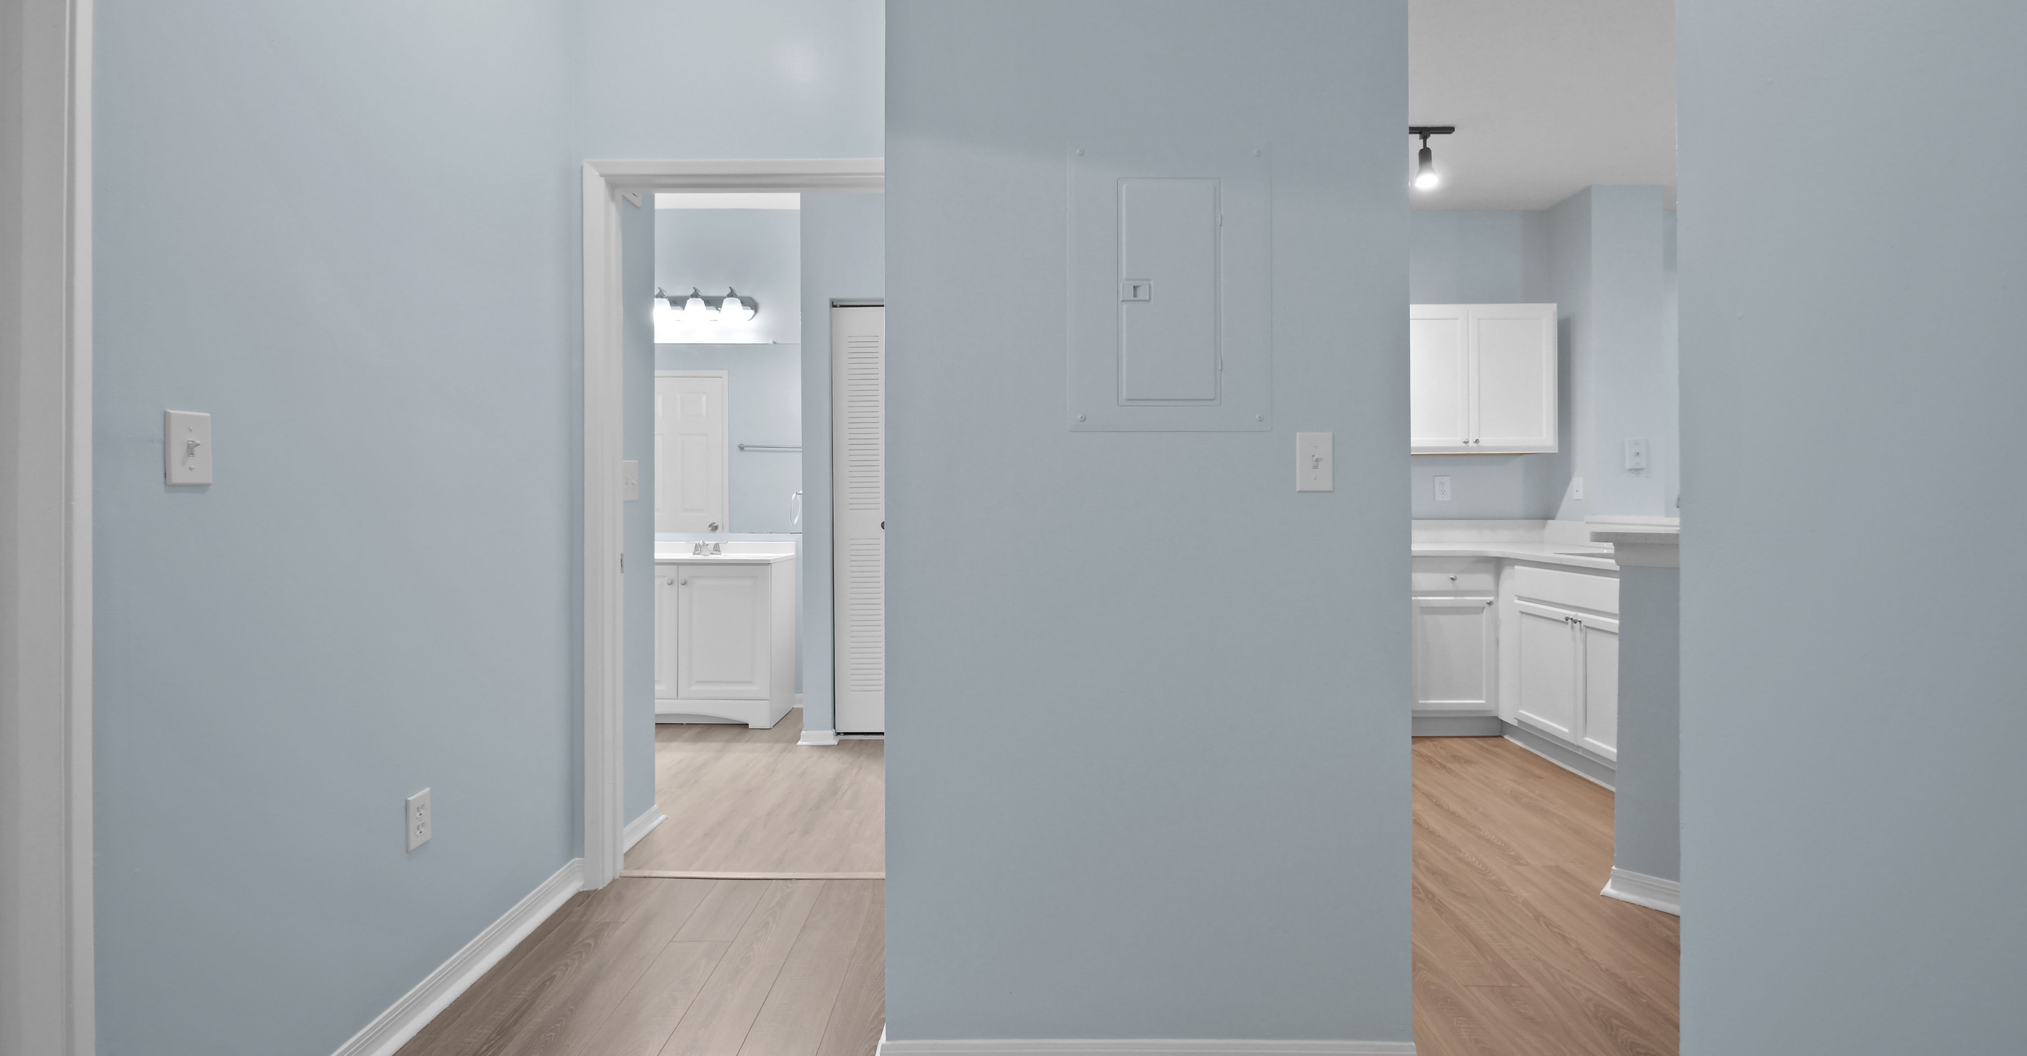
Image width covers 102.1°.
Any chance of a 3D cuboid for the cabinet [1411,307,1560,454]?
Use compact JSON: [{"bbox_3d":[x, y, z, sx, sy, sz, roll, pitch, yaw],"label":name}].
[{"bbox_3d":[2.355,-0.761,4.330,0.850,0.757,0.325,0,1,0],"label":"cabinet"}]

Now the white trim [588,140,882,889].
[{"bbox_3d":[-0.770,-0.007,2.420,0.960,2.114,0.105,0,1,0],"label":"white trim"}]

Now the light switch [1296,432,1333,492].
[{"bbox_3d":[0.581,-0.125,1.578,0.070,0.117,0.015,0,1,0],"label":"light switch"}]

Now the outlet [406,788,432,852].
[{"bbox_3d":[-1.294,0.637,1.785,0.012,0.116,0.072,0,1,0],"label":"outlet"}]

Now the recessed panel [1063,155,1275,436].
[{"bbox_3d":[0.299,-0.460,1.573,0.393,0.550,0.018,0,1,0],"label":"recessed panel"}]

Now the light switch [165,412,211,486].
[{"bbox_3d":[-1.295,-0.123,1.288,0.017,0.116,0.071,0,1,0],"label":"light switch"}]

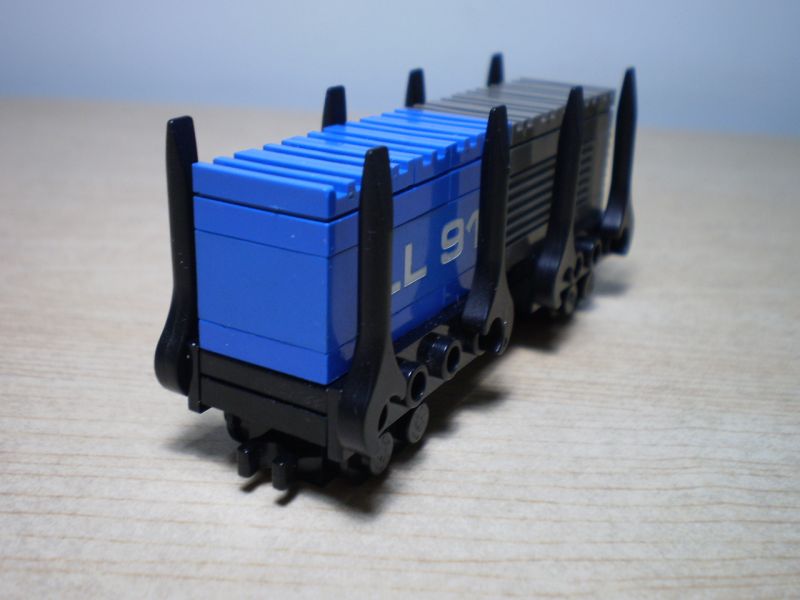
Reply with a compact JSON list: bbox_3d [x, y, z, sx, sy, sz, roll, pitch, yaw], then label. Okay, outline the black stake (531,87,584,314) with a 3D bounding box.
[{"bbox_3d":[0.022,-0.014,0.130,0.003,0.030,0.008,13,24,28],"label":"black stake"}]

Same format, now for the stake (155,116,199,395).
[{"bbox_3d":[-0.022,-0.004,0.101,0.003,0.030,0.008,13,24,28],"label":"stake"}]

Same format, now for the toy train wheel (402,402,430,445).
[{"bbox_3d":[0.001,0.014,0.110,0.002,0.005,0.005,13,24,28],"label":"toy train wheel"}]

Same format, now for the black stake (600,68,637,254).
[{"bbox_3d":[0.035,-0.021,0.151,0.003,0.030,0.008,13,24,28],"label":"black stake"}]

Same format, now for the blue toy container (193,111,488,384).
[{"bbox_3d":[-0.003,-0.008,0.109,0.016,0.019,0.040,13,24,28],"label":"blue toy container"}]

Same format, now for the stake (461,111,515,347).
[{"bbox_3d":[0.011,-0.007,0.112,0.003,0.030,0.008,13,24,28],"label":"stake"}]

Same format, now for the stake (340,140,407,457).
[{"bbox_3d":[-0.002,0.000,0.091,0.003,0.030,0.008,13,24,28],"label":"stake"}]

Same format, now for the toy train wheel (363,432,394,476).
[{"bbox_3d":[-0.003,0.016,0.103,0.002,0.005,0.005,13,24,28],"label":"toy train wheel"}]

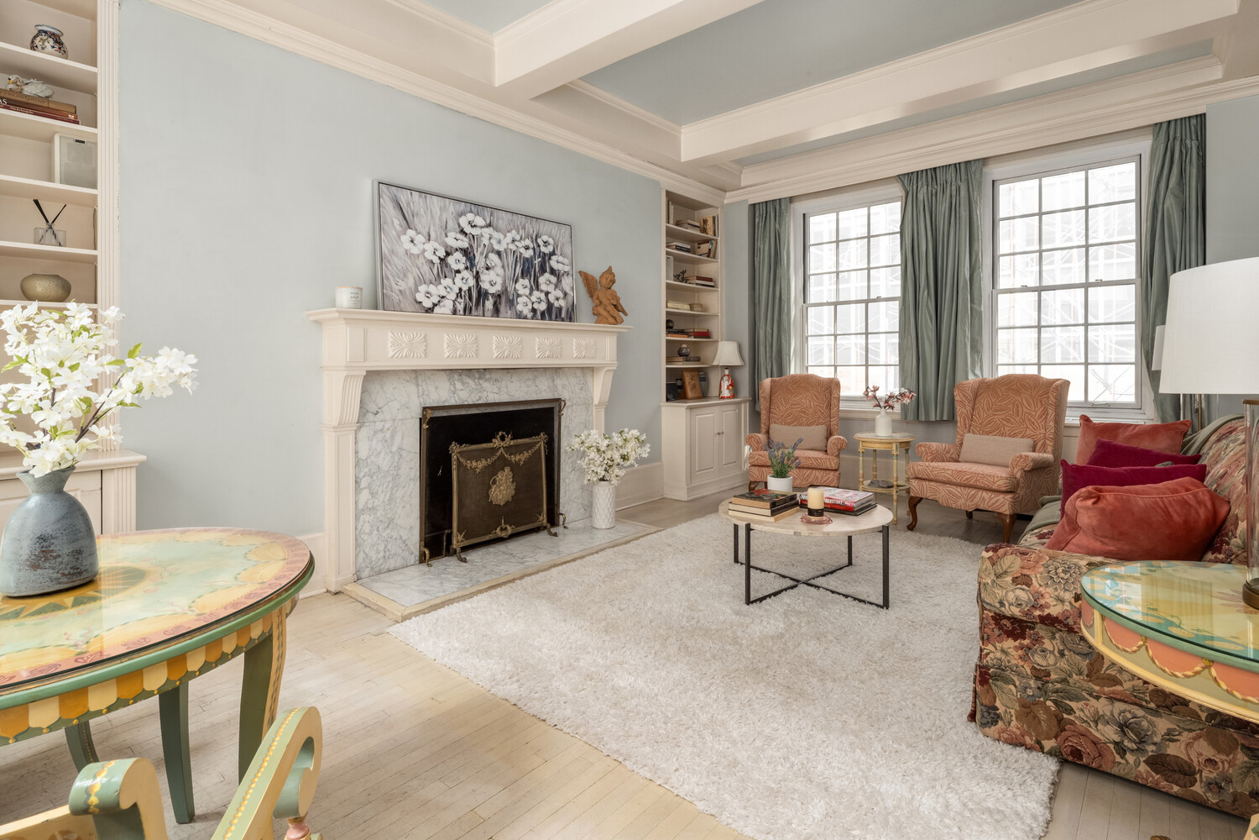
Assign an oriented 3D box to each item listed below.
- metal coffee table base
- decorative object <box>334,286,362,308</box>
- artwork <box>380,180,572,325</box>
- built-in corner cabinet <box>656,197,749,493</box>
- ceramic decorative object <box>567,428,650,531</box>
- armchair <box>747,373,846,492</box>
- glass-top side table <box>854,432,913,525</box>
[{"bbox_3d":[0.917,0.660,3.126,0.670,0.400,0.640,0,4,5],"label":"metal coffee table base"},{"bbox_3d":[-1.454,-0.618,3.071,0.122,0.130,0.122,2,4,42],"label":"decorative object"},{"bbox_3d":[-0.897,-0.996,3.804,0.060,0.760,1.489,-7,-4,43],"label":"artwork"},{"bbox_3d":[0.612,-0.714,5.586,0.500,2.730,1.000,2,4,43],"label":"built-in corner cabinet"},{"bbox_3d":[-0.146,0.405,4.080,0.540,0.680,0.440,0,4,0],"label":"ceramic decorative object"},{"bbox_3d":[1.428,0.151,5.033,0.760,1.070,0.820,1,3,20],"label":"armchair"},{"bbox_3d":[1.940,0.435,4.510,0.467,0.615,0.467,-2,4,-24],"label":"glass-top side table"}]

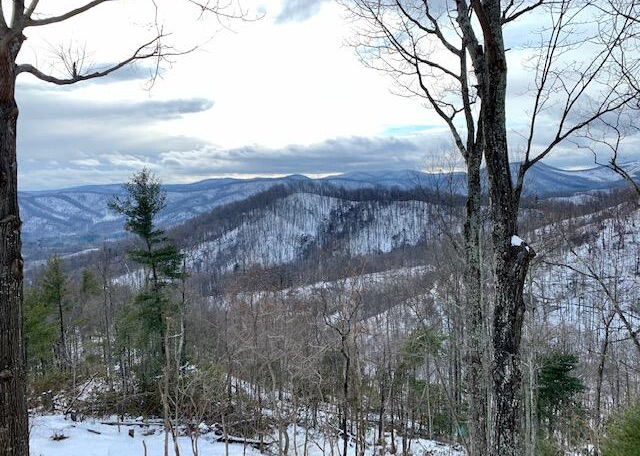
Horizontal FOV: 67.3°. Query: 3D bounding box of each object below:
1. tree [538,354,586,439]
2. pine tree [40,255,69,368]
[{"bbox_3d":[12.057,8.313,24.000,2.200,4.350,2.200,0,5,0],"label":"tree"},{"bbox_3d":[-19.884,6.291,36.000,2.100,8.700,2.100,0,5,0],"label":"pine tree"}]

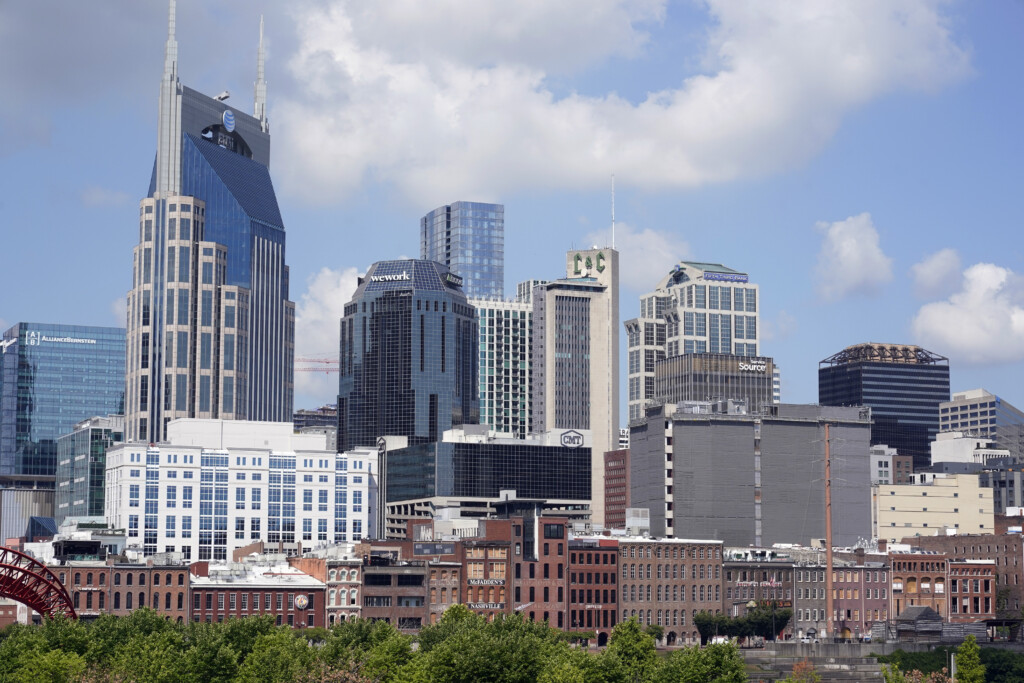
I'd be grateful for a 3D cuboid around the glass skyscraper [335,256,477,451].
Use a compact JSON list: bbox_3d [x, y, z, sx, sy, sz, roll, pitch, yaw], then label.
[{"bbox_3d":[-34.127,27.347,655.140,42.000,109.543,42.000,3,-8,-24],"label":"glass skyscraper"}]

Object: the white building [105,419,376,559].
[{"bbox_3d":[-71.220,46.600,520.180,68.880,51.600,34.000,3,-8,-24],"label":"white building"}]

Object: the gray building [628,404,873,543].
[{"bbox_3d":[65.900,47.670,559.270,64.670,59.980,28.000,3,-8,-24],"label":"gray building"}]

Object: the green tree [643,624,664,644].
[{"bbox_3d":[29.490,61.370,414.960,4.700,4.800,4.700,0,-7,0],"label":"green tree"}]

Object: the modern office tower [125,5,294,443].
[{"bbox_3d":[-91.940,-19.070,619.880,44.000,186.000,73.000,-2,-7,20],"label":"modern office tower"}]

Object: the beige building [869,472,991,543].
[{"bbox_3d":[111.840,55.030,569.600,41.000,32.000,28.000,3,-8,-24],"label":"beige building"}]

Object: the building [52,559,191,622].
[{"bbox_3d":[-82.644,53.177,401.473,26.420,17.096,38.000,3,-8,-24],"label":"building"}]

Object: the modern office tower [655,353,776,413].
[{"bbox_3d":[77.505,49.571,757.388,35.421,85.705,29.000,3,-8,-24],"label":"modern office tower"}]

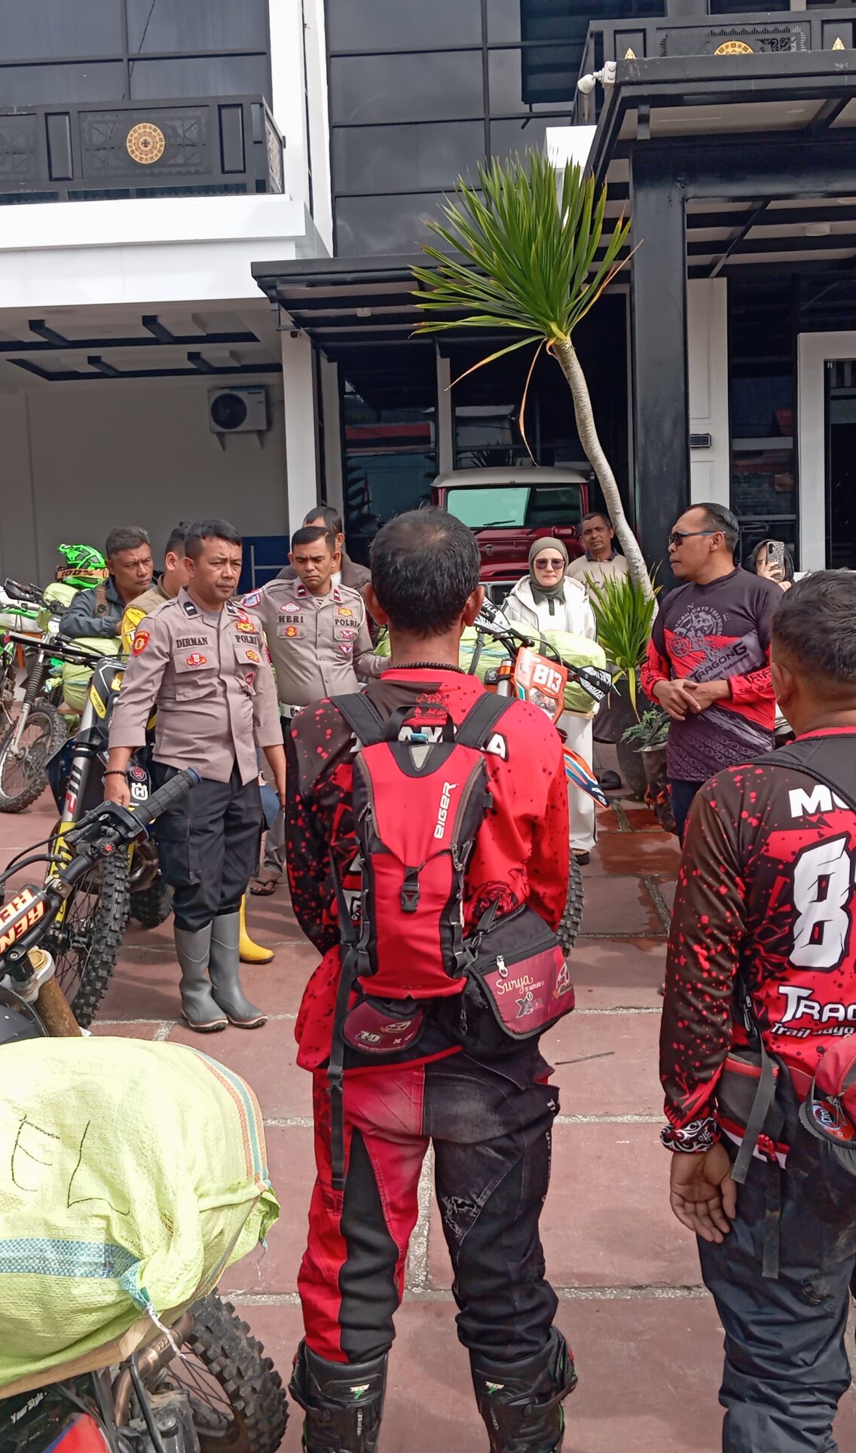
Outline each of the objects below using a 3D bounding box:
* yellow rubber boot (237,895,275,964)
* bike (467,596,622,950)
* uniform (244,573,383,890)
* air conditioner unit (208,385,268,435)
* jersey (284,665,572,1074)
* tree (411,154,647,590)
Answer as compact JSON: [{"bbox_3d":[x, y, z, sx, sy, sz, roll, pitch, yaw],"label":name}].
[{"bbox_3d":[-0.711,0.745,6.131,0.290,0.360,0.115,1,6,32],"label":"yellow rubber boot"},{"bbox_3d":[0.270,0.190,6.550,0.850,1.280,2.100,-3,6,-9],"label":"bike"},{"bbox_3d":[-0.528,0.018,7.250,0.580,1.380,0.340,-2,6,-4],"label":"uniform"},{"bbox_3d":[-2.260,-3.758,18.600,0.680,0.530,0.260,-2,6,2],"label":"air conditioner unit"},{"bbox_3d":[0.001,0.230,2.500,0.480,0.660,0.330,-2,6,3],"label":"jersey"},{"bbox_3d":[0.612,-1.746,9.161,1.406,3.123,1.350,-2,5,2],"label":"tree"}]

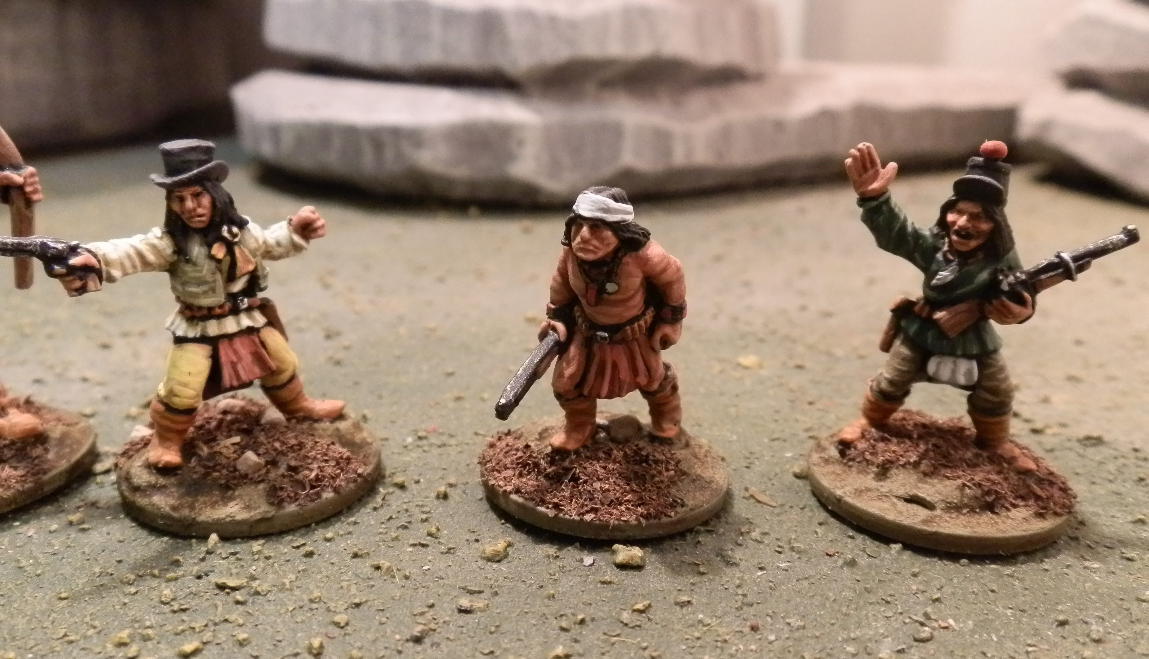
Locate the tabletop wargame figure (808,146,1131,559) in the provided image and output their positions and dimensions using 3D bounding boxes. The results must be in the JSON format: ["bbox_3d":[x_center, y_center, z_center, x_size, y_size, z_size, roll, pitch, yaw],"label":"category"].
[{"bbox_3d":[0.037,0.000,0.089,0.026,0.034,0.025,8,19,23],"label":"tabletop wargame figure"}]

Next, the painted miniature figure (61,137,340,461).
[{"bbox_3d":[-0.035,-0.003,0.090,0.027,0.031,0.012,-6,18,-21],"label":"painted miniature figure"}]

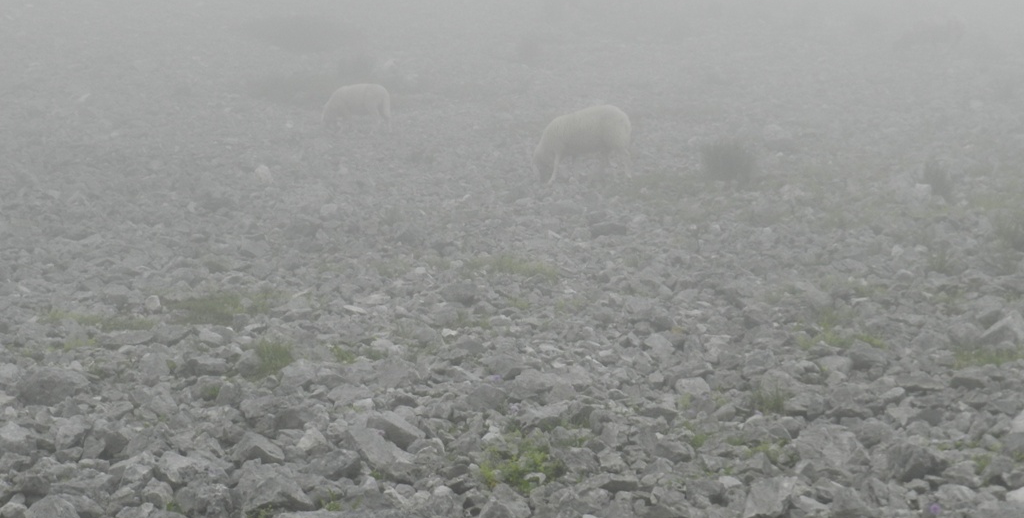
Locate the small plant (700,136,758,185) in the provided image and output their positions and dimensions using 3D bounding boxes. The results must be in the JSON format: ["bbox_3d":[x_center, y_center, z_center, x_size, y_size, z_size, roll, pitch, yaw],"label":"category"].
[{"bbox_3d":[1.926,-0.876,20.000,0.500,0.400,0.460,0,3,0],"label":"small plant"}]

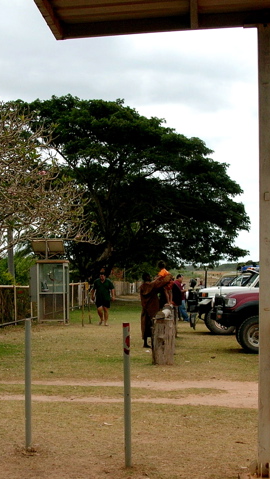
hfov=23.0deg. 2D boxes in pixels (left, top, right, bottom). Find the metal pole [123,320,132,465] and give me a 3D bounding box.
[{"bbox_3d":[-0.055,1.317,5.635,0.060,1.211,0.060,0,-3,0],"label":"metal pole"}]

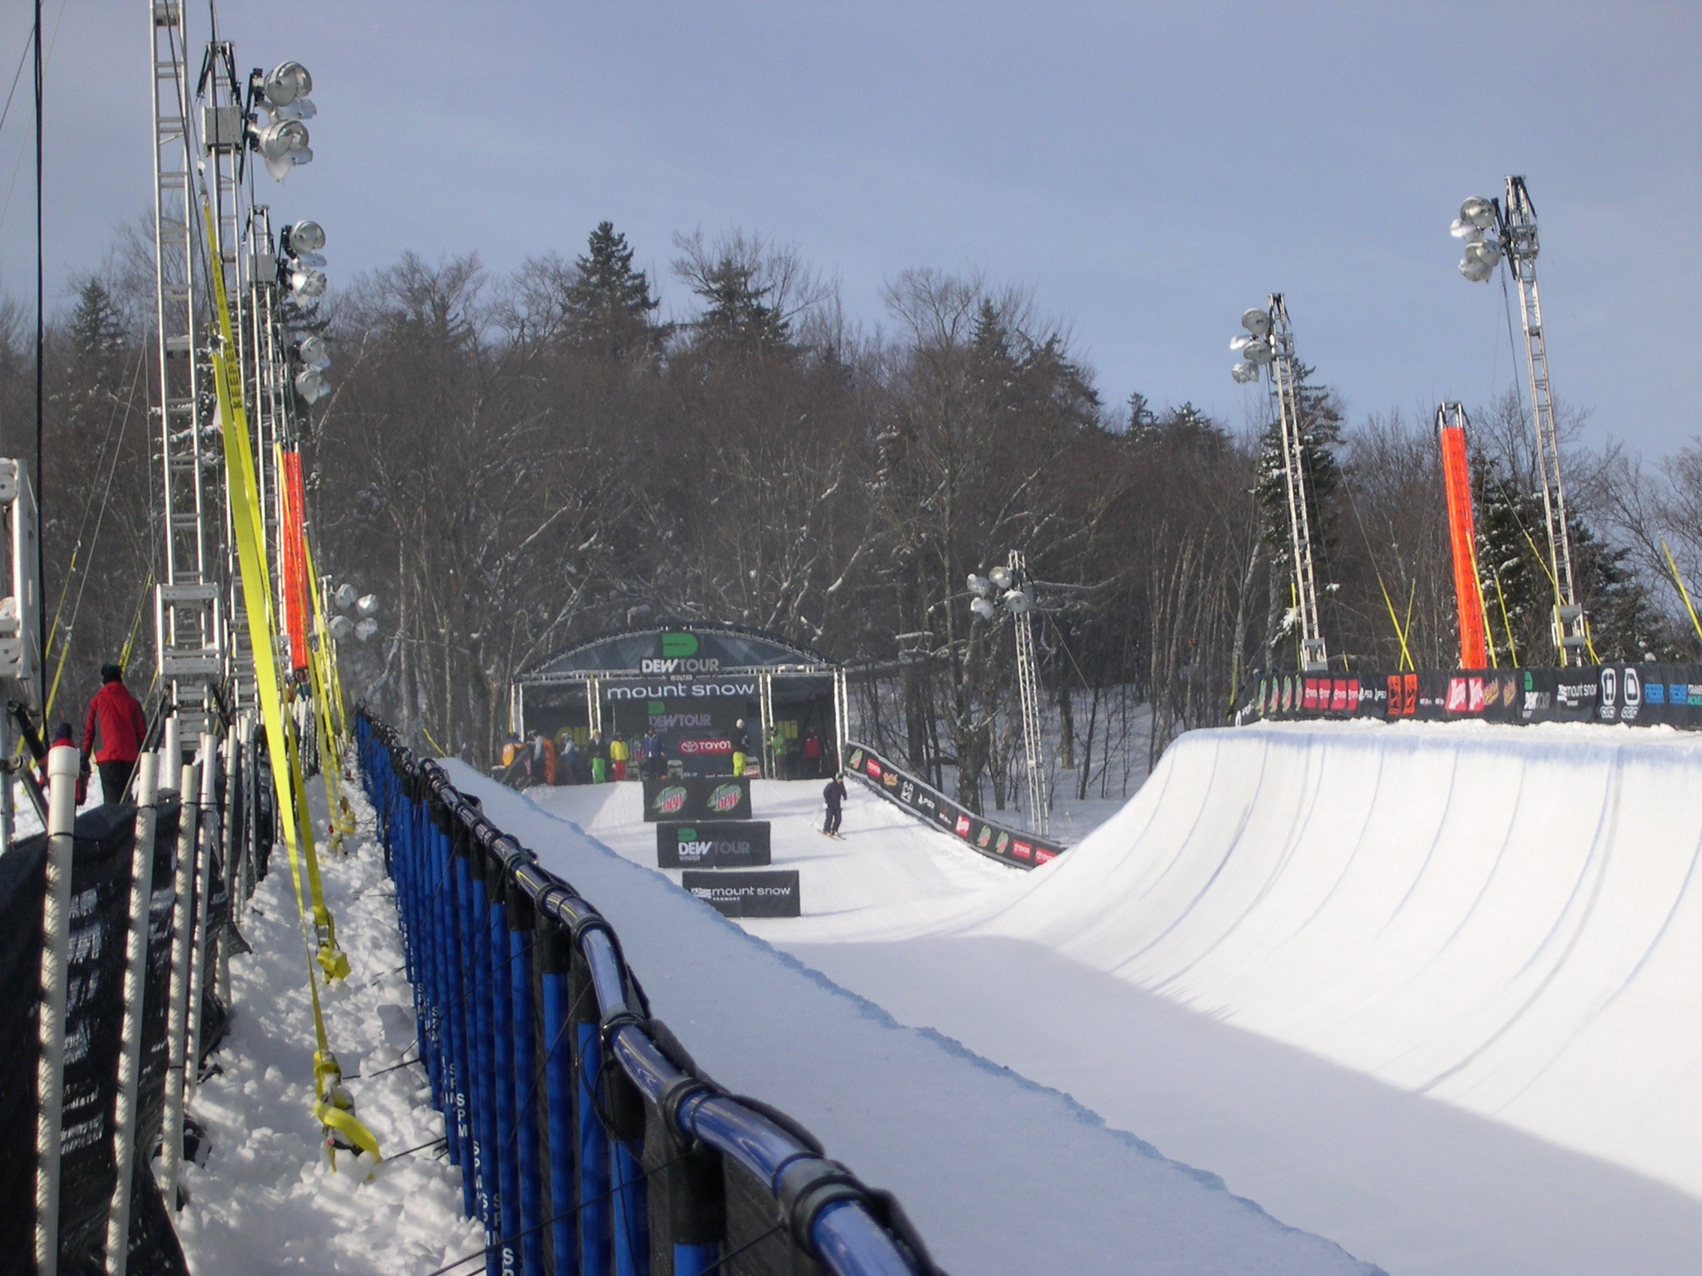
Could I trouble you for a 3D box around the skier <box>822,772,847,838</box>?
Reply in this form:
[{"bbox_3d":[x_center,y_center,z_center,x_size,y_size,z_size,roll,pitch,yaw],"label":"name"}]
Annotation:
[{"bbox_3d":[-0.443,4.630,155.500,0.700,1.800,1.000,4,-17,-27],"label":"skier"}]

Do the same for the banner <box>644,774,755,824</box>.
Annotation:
[{"bbox_3d":[-4.384,4.612,160.000,3.050,1.200,0.100,-3,-16,-5],"label":"banner"}]

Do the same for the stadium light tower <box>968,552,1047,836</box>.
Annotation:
[{"bbox_3d":[4.330,1.785,149.000,1.700,8.600,1.400,-2,-17,-5],"label":"stadium light tower"}]

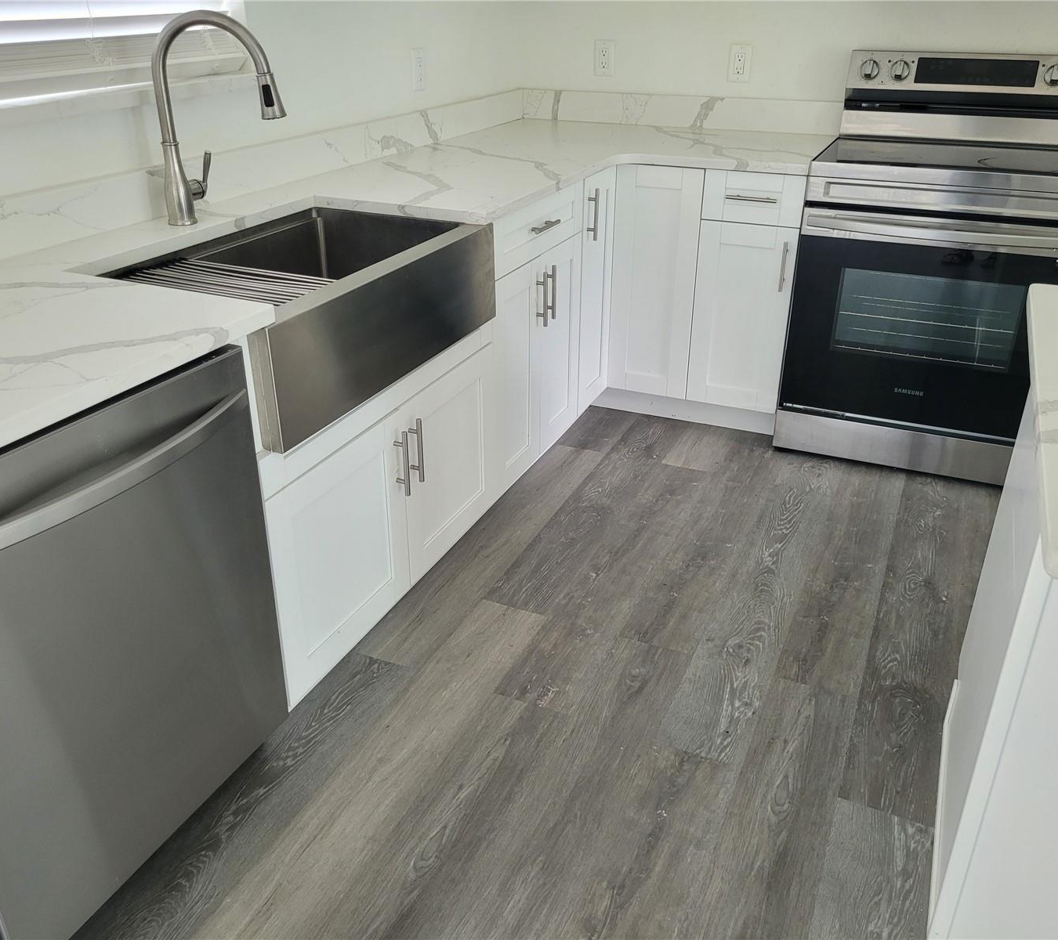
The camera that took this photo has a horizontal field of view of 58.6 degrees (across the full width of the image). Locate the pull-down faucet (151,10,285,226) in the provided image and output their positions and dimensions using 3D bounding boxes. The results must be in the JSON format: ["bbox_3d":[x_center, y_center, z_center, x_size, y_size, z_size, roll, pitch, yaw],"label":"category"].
[{"bbox_3d":[-0.634,-0.726,1.953,0.290,0.420,0.115,6,28,11],"label":"pull-down faucet"}]

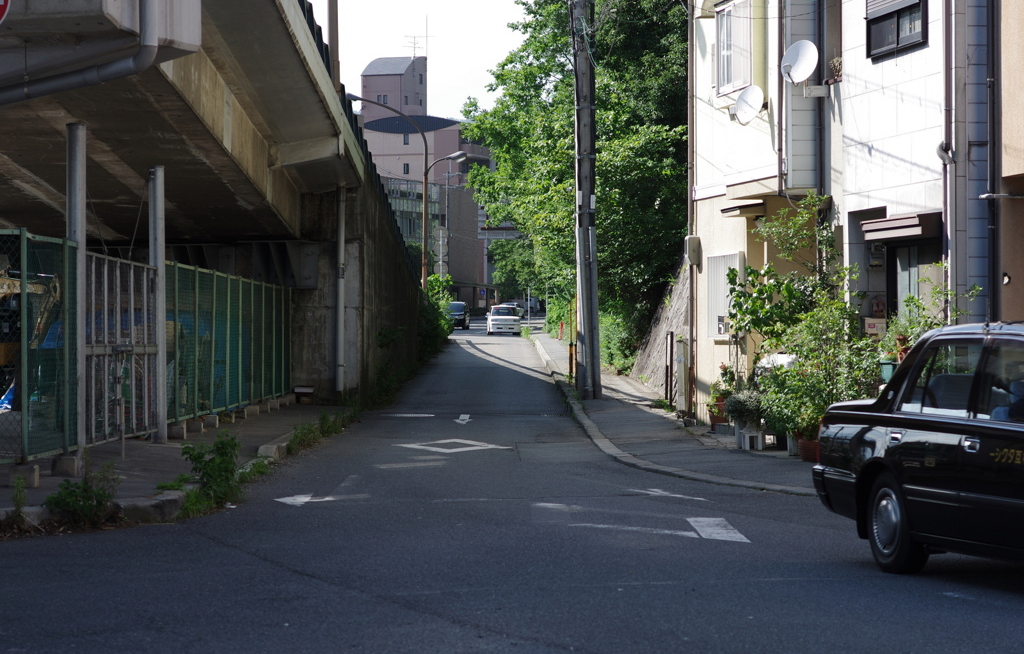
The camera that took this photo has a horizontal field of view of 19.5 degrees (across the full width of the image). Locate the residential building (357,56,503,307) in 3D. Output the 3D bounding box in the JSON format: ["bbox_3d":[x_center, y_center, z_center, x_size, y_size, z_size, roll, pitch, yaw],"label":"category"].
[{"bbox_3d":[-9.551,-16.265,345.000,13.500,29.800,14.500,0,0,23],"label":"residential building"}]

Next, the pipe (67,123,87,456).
[{"bbox_3d":[-3.653,-0.239,25.000,0.166,2.950,0.166,0,0,0],"label":"pipe"}]

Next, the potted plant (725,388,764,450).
[{"bbox_3d":[2.364,0.940,30.300,0.400,0.620,0.400,0,0,0],"label":"potted plant"}]

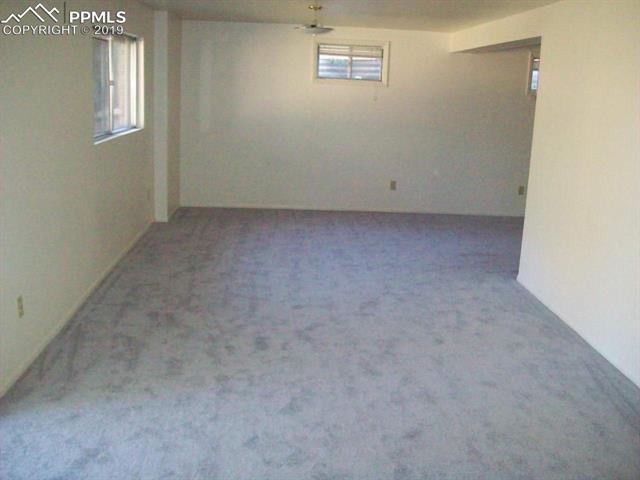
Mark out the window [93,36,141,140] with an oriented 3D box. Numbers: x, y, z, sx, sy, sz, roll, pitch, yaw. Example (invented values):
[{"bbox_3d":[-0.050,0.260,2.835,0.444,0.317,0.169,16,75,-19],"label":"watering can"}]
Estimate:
[{"bbox_3d":[-1.769,-1.368,5.831,0.100,0.880,1.860,2,14,-4],"label":"window"}]

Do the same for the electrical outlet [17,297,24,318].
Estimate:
[{"bbox_3d":[-1.615,0.365,3.599,0.012,0.117,0.072,2,14,-4],"label":"electrical outlet"}]

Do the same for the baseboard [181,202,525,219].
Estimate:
[{"bbox_3d":[0.480,-0.399,8.673,4.519,0.070,0.015,2,14,-4],"label":"baseboard"}]

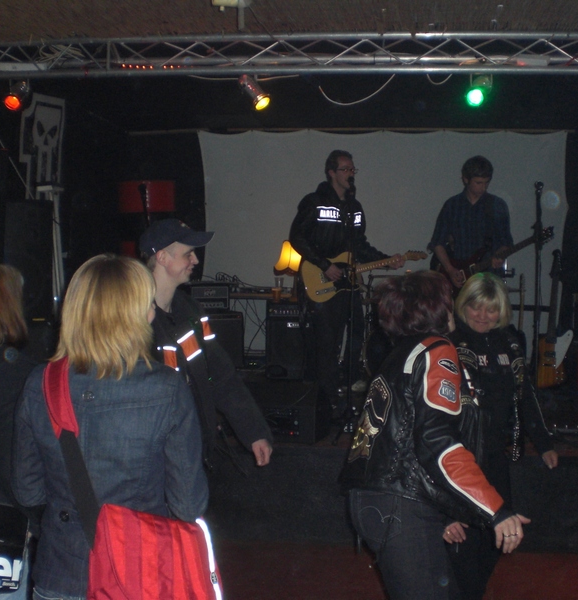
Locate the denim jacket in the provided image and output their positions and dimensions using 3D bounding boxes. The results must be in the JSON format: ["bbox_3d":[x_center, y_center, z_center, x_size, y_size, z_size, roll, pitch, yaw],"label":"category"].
[{"bbox_3d":[-0.446,0.423,2.180,0.460,0.580,0.320,1,2,12],"label":"denim jacket"}]

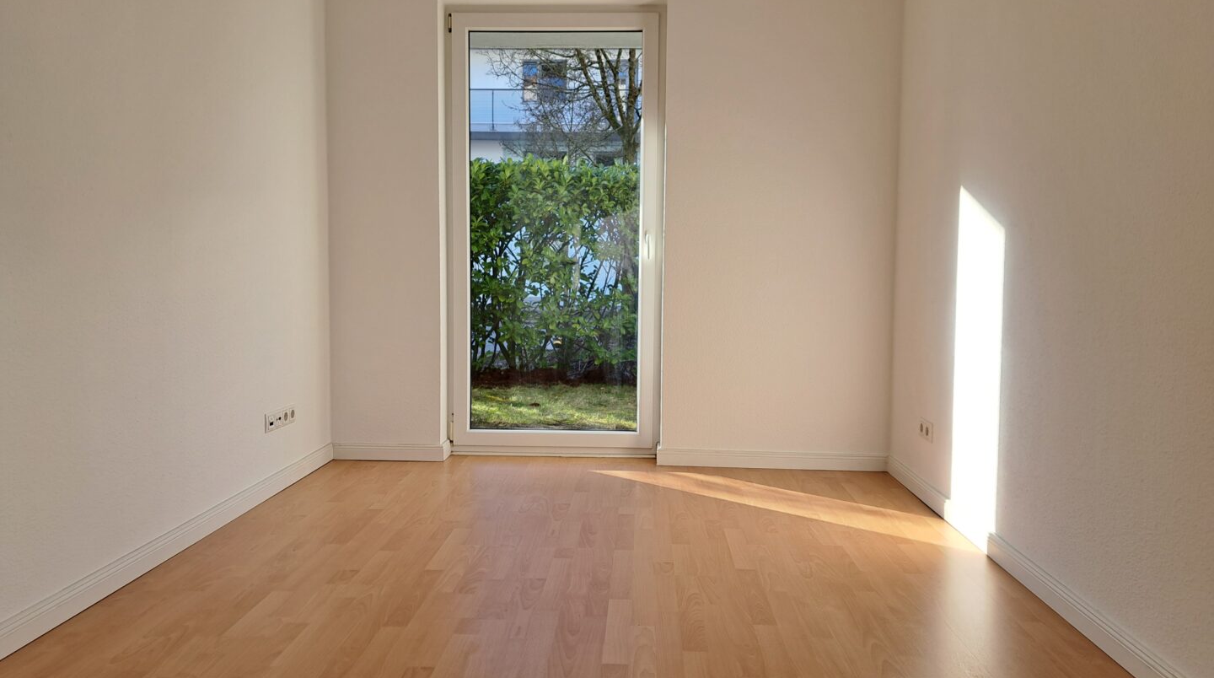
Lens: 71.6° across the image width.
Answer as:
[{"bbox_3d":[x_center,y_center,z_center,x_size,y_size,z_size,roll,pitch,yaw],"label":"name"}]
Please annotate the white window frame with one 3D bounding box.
[{"bbox_3d":[-0.261,-0.507,4.244,1.050,2.197,0.080,1,5,3],"label":"white window frame"}]

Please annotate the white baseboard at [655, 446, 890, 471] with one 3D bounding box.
[{"bbox_3d":[0.797,0.588,4.097,1.111,0.087,0.018,1,5,3],"label":"white baseboard"}]

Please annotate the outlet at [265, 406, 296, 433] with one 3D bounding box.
[{"bbox_3d":[-1.385,0.340,3.597,0.012,0.081,0.292,1,5,3],"label":"outlet"}]

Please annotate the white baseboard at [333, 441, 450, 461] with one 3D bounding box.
[{"bbox_3d":[-1.082,0.562,4.180,0.554,0.087,0.018,1,5,3],"label":"white baseboard"}]

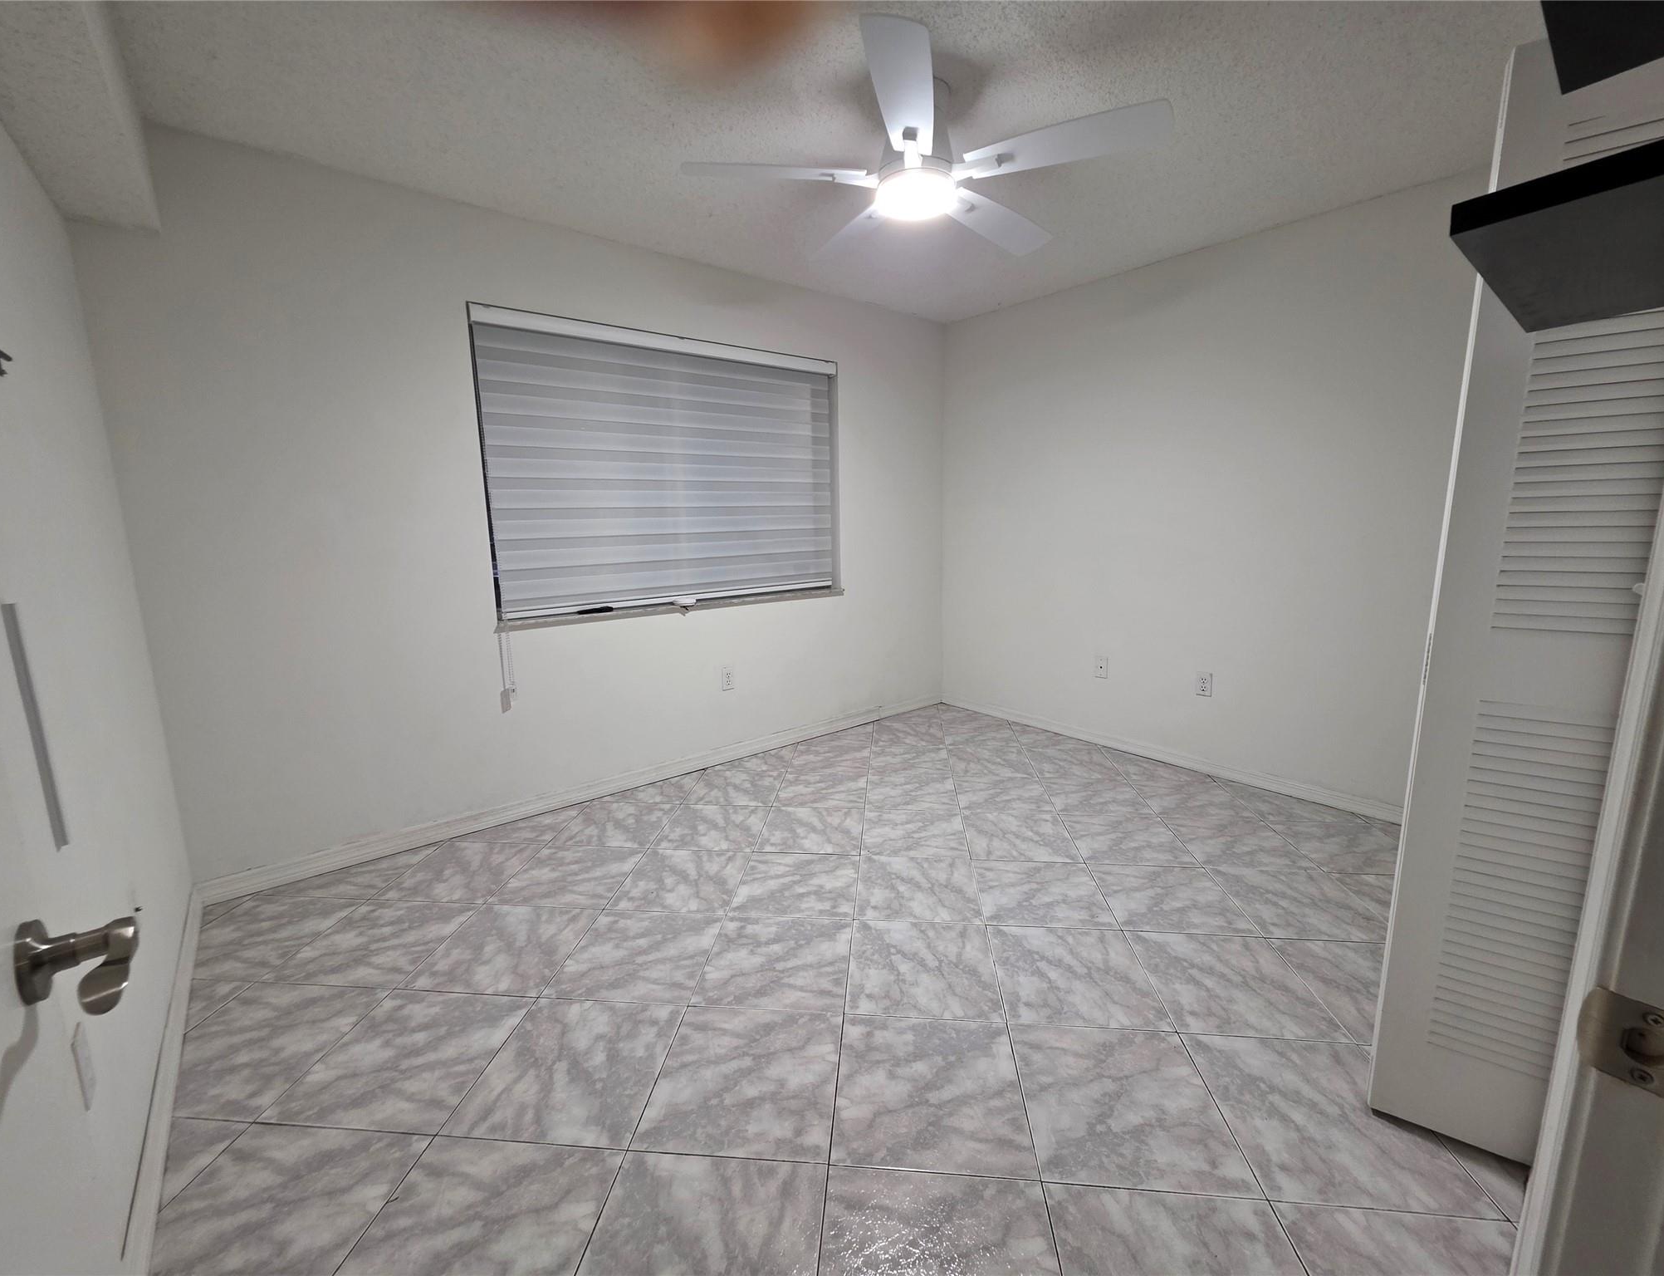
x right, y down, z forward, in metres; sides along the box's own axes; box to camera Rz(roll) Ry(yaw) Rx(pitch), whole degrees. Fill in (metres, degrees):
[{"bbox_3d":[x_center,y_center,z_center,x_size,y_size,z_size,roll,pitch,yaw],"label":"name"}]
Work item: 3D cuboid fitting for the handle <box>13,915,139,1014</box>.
[{"bbox_3d":[-0.581,0.256,0.494,0.066,0.067,0.136,-9,12,-38],"label":"handle"}]

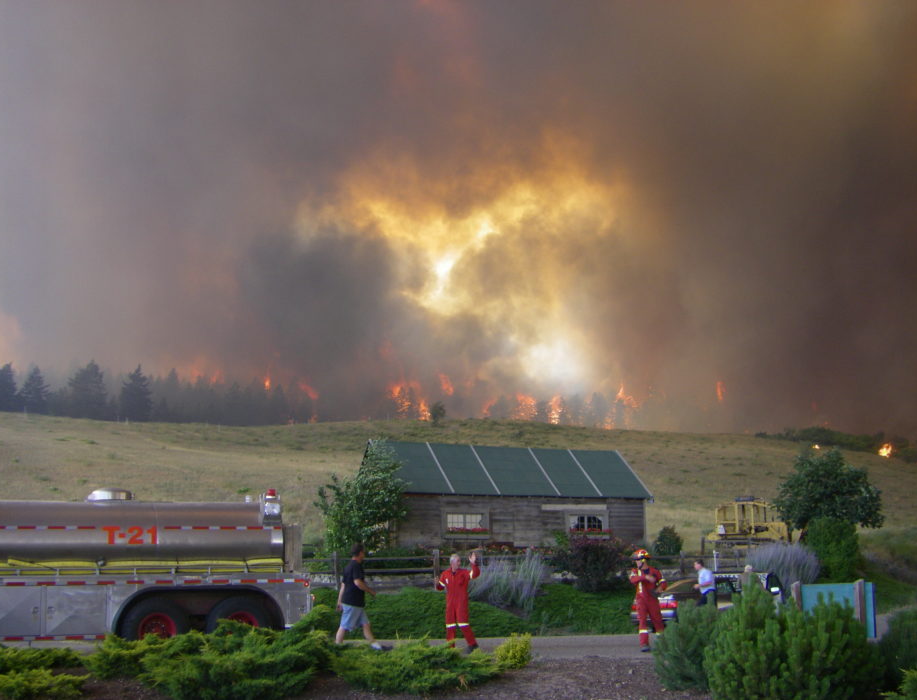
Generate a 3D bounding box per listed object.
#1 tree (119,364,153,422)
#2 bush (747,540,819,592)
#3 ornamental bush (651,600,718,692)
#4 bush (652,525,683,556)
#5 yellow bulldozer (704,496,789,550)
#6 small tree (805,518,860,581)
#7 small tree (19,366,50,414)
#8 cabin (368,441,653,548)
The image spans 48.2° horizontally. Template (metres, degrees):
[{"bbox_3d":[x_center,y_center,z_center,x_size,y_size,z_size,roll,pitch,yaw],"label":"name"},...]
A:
[{"bbox_3d":[-59.914,8.316,190.000,6.307,11.416,6.307,0,-11,0],"label":"tree"},{"bbox_3d":[8.787,5.882,27.688,2.001,1.441,1.900,0,-11,0],"label":"bush"},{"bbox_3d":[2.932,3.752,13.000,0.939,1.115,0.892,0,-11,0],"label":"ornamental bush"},{"bbox_3d":[6.835,6.261,33.500,0.981,1.093,0.981,0,-11,0],"label":"bush"},{"bbox_3d":[16.200,9.695,57.198,4.900,3.001,2.700,-3,-11,16],"label":"yellow bulldozer"},{"bbox_3d":[10.931,5.820,29.940,1.637,1.883,1.600,0,-11,0],"label":"small tree"},{"bbox_3d":[-78.649,7.582,190.000,5.936,9.926,5.936,0,-11,0],"label":"small tree"},{"bbox_3d":[1.473,5.332,36.261,9.695,3.891,4.599,5,-12,-22],"label":"cabin"}]

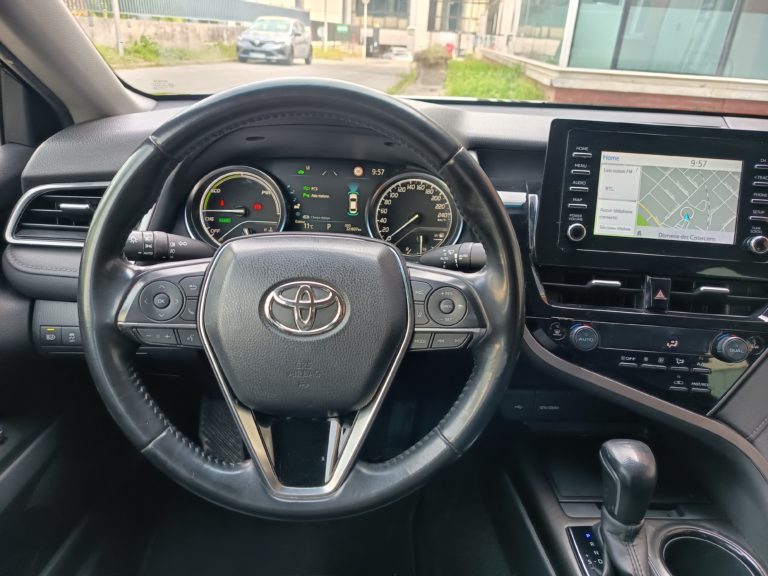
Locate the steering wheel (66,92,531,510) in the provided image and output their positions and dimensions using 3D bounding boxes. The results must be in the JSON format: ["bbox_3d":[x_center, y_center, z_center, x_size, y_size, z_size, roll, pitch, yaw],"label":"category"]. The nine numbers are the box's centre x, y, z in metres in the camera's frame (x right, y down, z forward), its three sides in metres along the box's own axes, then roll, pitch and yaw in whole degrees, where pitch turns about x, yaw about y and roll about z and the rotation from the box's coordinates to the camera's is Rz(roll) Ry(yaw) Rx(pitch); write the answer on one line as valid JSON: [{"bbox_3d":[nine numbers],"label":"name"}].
[{"bbox_3d":[-0.071,0.009,0.476,0.376,0.376,0.080,2,1,0],"label":"steering wheel"}]

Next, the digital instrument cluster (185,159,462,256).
[{"bbox_3d":[-0.074,-0.096,0.678,0.343,0.130,0.050,2,9,0],"label":"digital instrument cluster"}]

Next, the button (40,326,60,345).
[{"bbox_3d":[-0.379,0.053,0.609,0.022,0.021,0.012,2,16,0],"label":"button"}]

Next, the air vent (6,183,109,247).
[{"bbox_3d":[-0.342,-0.086,0.612,0.153,0.073,0.040,2,16,0],"label":"air vent"}]

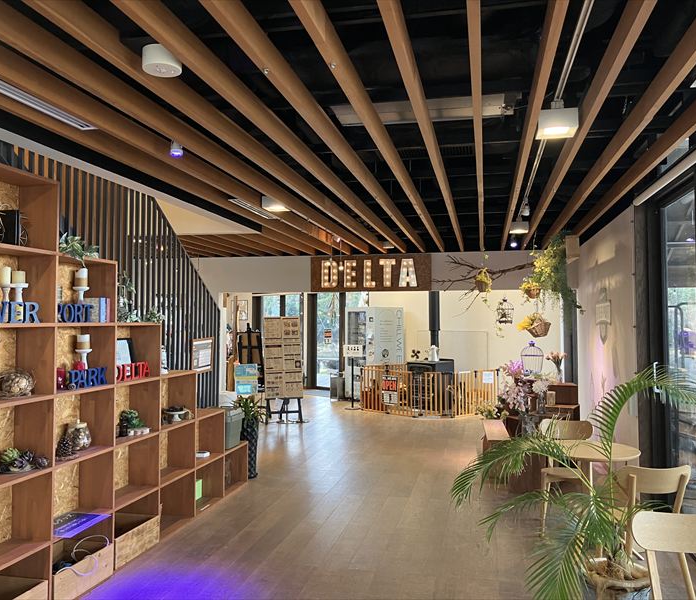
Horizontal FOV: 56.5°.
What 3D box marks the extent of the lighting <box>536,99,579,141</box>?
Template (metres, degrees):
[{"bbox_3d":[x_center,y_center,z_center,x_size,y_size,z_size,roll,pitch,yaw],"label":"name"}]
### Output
[{"bbox_3d":[1.216,-1.037,3.761,0.217,0.145,0.215,0,-2,12],"label":"lighting"}]

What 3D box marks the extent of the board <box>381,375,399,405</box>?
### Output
[{"bbox_3d":[0.702,1.505,10.820,0.340,0.480,0.030,-2,-3,44],"label":"board"}]

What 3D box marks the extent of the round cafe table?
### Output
[{"bbox_3d":[1.546,1.325,4.178,0.610,0.720,0.610,0,-2,0],"label":"round cafe table"}]

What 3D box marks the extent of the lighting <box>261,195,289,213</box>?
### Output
[{"bbox_3d":[-0.700,-0.941,6.316,0.220,0.120,0.220,0,-2,12],"label":"lighting"}]

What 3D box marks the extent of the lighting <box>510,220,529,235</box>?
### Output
[{"bbox_3d":[2.066,-0.880,7.776,0.217,0.125,0.217,0,-2,12],"label":"lighting"}]

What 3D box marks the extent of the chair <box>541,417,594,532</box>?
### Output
[{"bbox_3d":[1.669,1.331,4.898,0.440,0.760,0.510,0,-2,14],"label":"chair"}]

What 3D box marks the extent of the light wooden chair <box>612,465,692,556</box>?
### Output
[{"bbox_3d":[1.667,1.289,3.693,0.440,0.760,0.490,0,-2,2],"label":"light wooden chair"}]

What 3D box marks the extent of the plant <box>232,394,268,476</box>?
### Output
[{"bbox_3d":[-0.943,1.342,6.384,0.340,0.820,0.340,0,-2,0],"label":"plant"}]

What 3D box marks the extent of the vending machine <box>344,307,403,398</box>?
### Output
[{"bbox_3d":[0.532,1.068,12.940,0.790,1.830,0.850,2,-3,-43],"label":"vending machine"}]

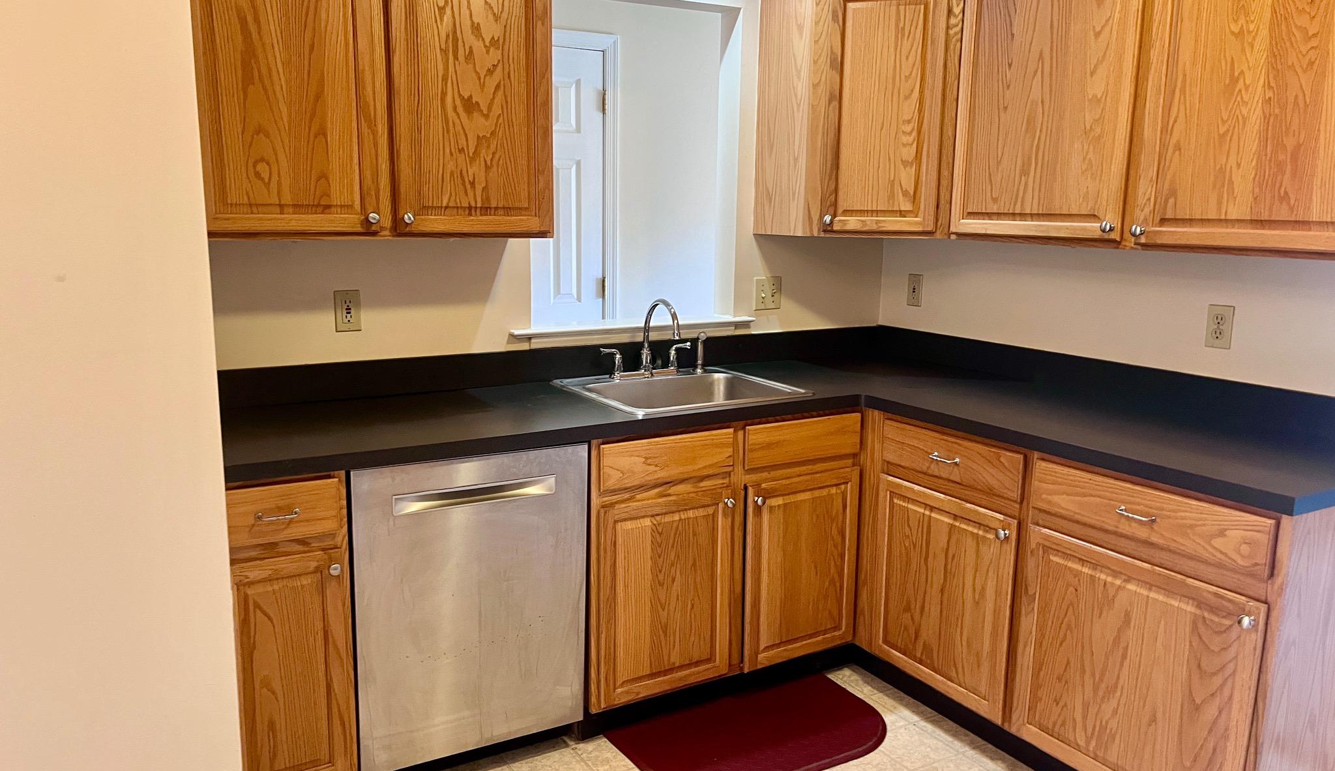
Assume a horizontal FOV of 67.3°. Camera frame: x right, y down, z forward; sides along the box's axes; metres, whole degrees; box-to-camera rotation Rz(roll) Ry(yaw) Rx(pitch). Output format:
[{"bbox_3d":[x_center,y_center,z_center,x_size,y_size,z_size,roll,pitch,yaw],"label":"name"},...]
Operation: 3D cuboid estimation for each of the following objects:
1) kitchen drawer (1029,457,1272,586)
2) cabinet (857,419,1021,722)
[{"bbox_3d":[1.262,0.264,2.351,0.495,0.127,0.576,-5,12,-30],"label":"kitchen drawer"},{"bbox_3d":[1.001,0.461,2.959,0.632,0.759,0.626,-5,12,-30],"label":"cabinet"}]

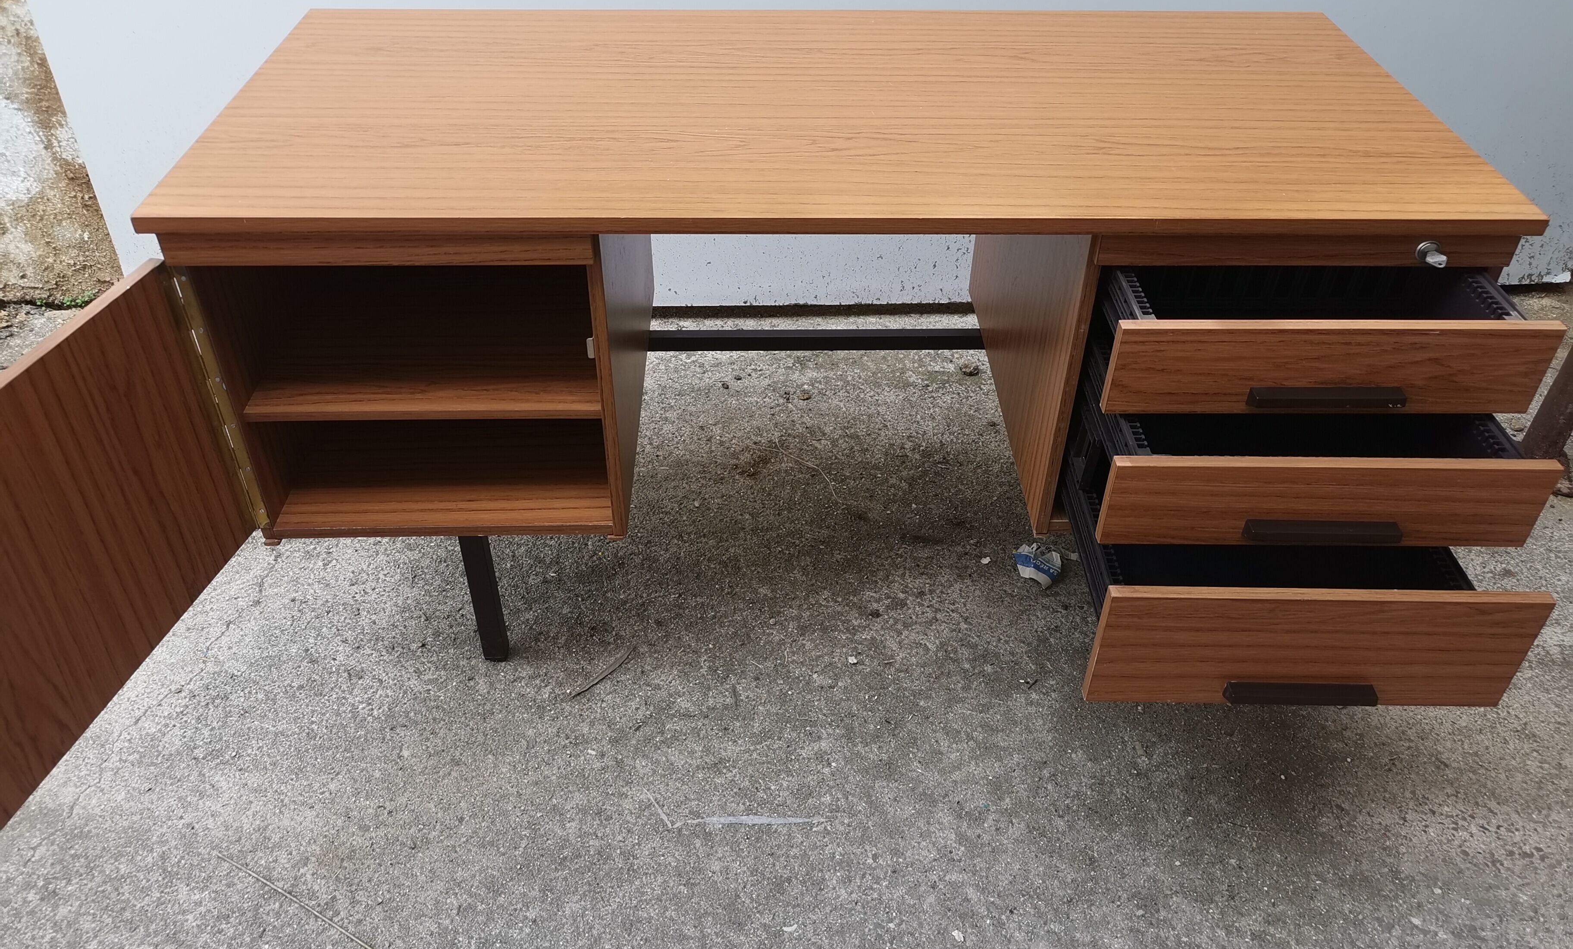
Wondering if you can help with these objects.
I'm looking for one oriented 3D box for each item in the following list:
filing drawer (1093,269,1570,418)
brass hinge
[{"bbox_3d":[0.577,-0.255,1.484,0.465,0.108,0.500,0,39,-1],"label":"filing drawer"},{"bbox_3d":[-0.668,-0.073,1.445,0.027,0.378,0.018,0,39,-2],"label":"brass hinge"}]

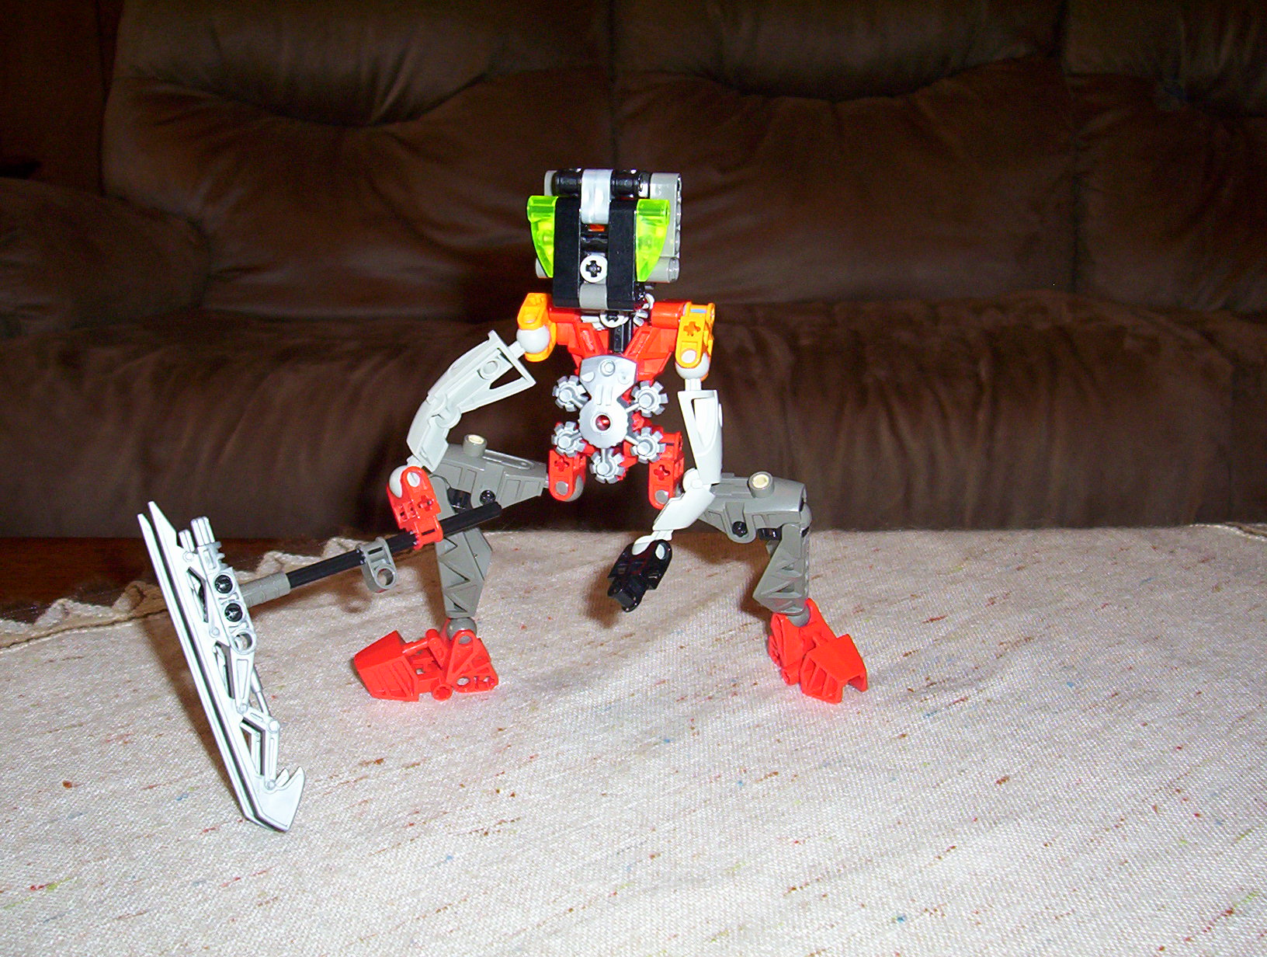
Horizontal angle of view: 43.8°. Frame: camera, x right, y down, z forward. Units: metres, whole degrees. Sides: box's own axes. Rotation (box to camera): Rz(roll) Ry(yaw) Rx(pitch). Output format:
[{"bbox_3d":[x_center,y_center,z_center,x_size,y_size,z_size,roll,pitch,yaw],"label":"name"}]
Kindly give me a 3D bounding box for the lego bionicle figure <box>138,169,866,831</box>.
[{"bbox_3d":[-0.028,-0.004,0.443,0.182,0.159,0.152,3,14,13],"label":"lego bionicle figure"}]

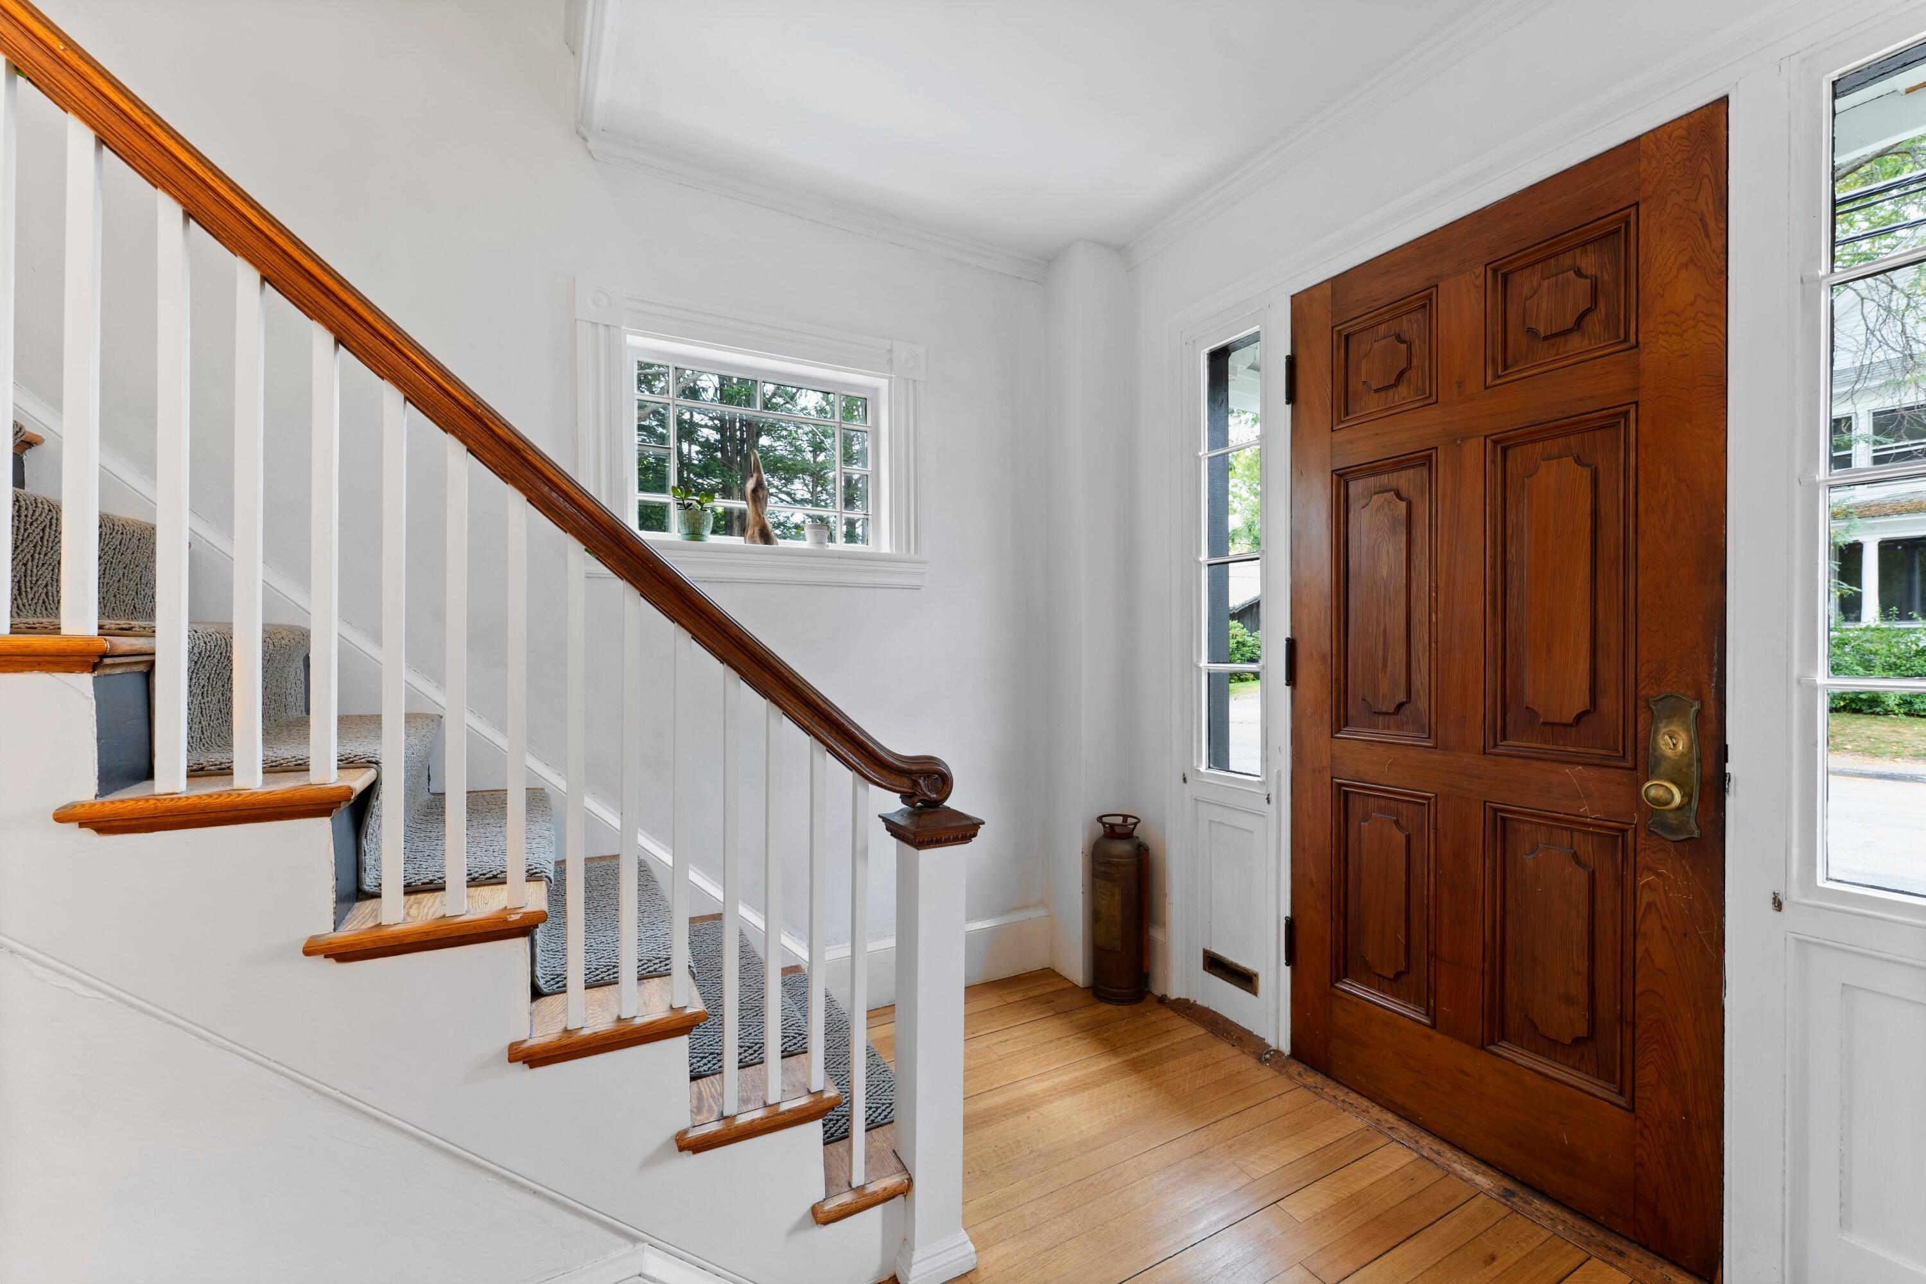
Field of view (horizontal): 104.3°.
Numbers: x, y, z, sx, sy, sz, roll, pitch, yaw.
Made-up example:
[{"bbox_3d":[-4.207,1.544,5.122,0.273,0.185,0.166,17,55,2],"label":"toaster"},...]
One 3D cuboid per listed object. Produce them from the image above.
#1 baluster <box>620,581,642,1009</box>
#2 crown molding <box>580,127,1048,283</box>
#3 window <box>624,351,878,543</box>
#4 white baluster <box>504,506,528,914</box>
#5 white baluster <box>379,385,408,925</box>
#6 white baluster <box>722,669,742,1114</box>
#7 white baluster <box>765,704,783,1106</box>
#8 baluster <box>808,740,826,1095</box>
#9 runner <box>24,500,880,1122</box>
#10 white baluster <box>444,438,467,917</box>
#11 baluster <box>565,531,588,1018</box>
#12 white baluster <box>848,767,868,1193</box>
[{"bbox_3d":[-0.523,0.247,1.179,0.023,0.681,0.023,0,0,-28],"label":"baluster"},{"bbox_3d":[-0.350,-1.340,2.357,1.516,0.067,0.059,0,0,-28],"label":"crown molding"},{"bbox_3d":[-0.637,-0.591,2.363,0.771,0.537,0.053,0,0,-28],"label":"window"},{"bbox_3d":[-0.658,0.080,1.106,0.023,0.619,0.023,0,0,-28],"label":"white baluster"},{"bbox_3d":[-0.786,0.015,1.037,0.023,0.743,0.023,0,0,-28],"label":"white baluster"},{"bbox_3d":[-0.387,0.411,1.253,0.023,0.745,0.023,0,0,-28],"label":"white baluster"},{"bbox_3d":[-0.325,0.444,1.287,0.023,0.687,0.023,0,0,-28],"label":"white baluster"},{"bbox_3d":[-0.259,0.477,1.323,0.023,0.622,0.023,0,0,-28],"label":"baluster"},{"bbox_3d":[-0.897,0.447,1.538,1.492,1.339,0.740,0,0,-28],"label":"runner"},{"bbox_3d":[-0.724,0.046,1.071,0.023,0.682,0.023,0,0,-28],"label":"white baluster"},{"bbox_3d":[-0.590,0.211,1.143,0.023,0.748,0.023,0,0,-28],"label":"baluster"},{"bbox_3d":[-0.190,0.607,1.360,0.023,0.742,0.023,0,0,-28],"label":"white baluster"}]

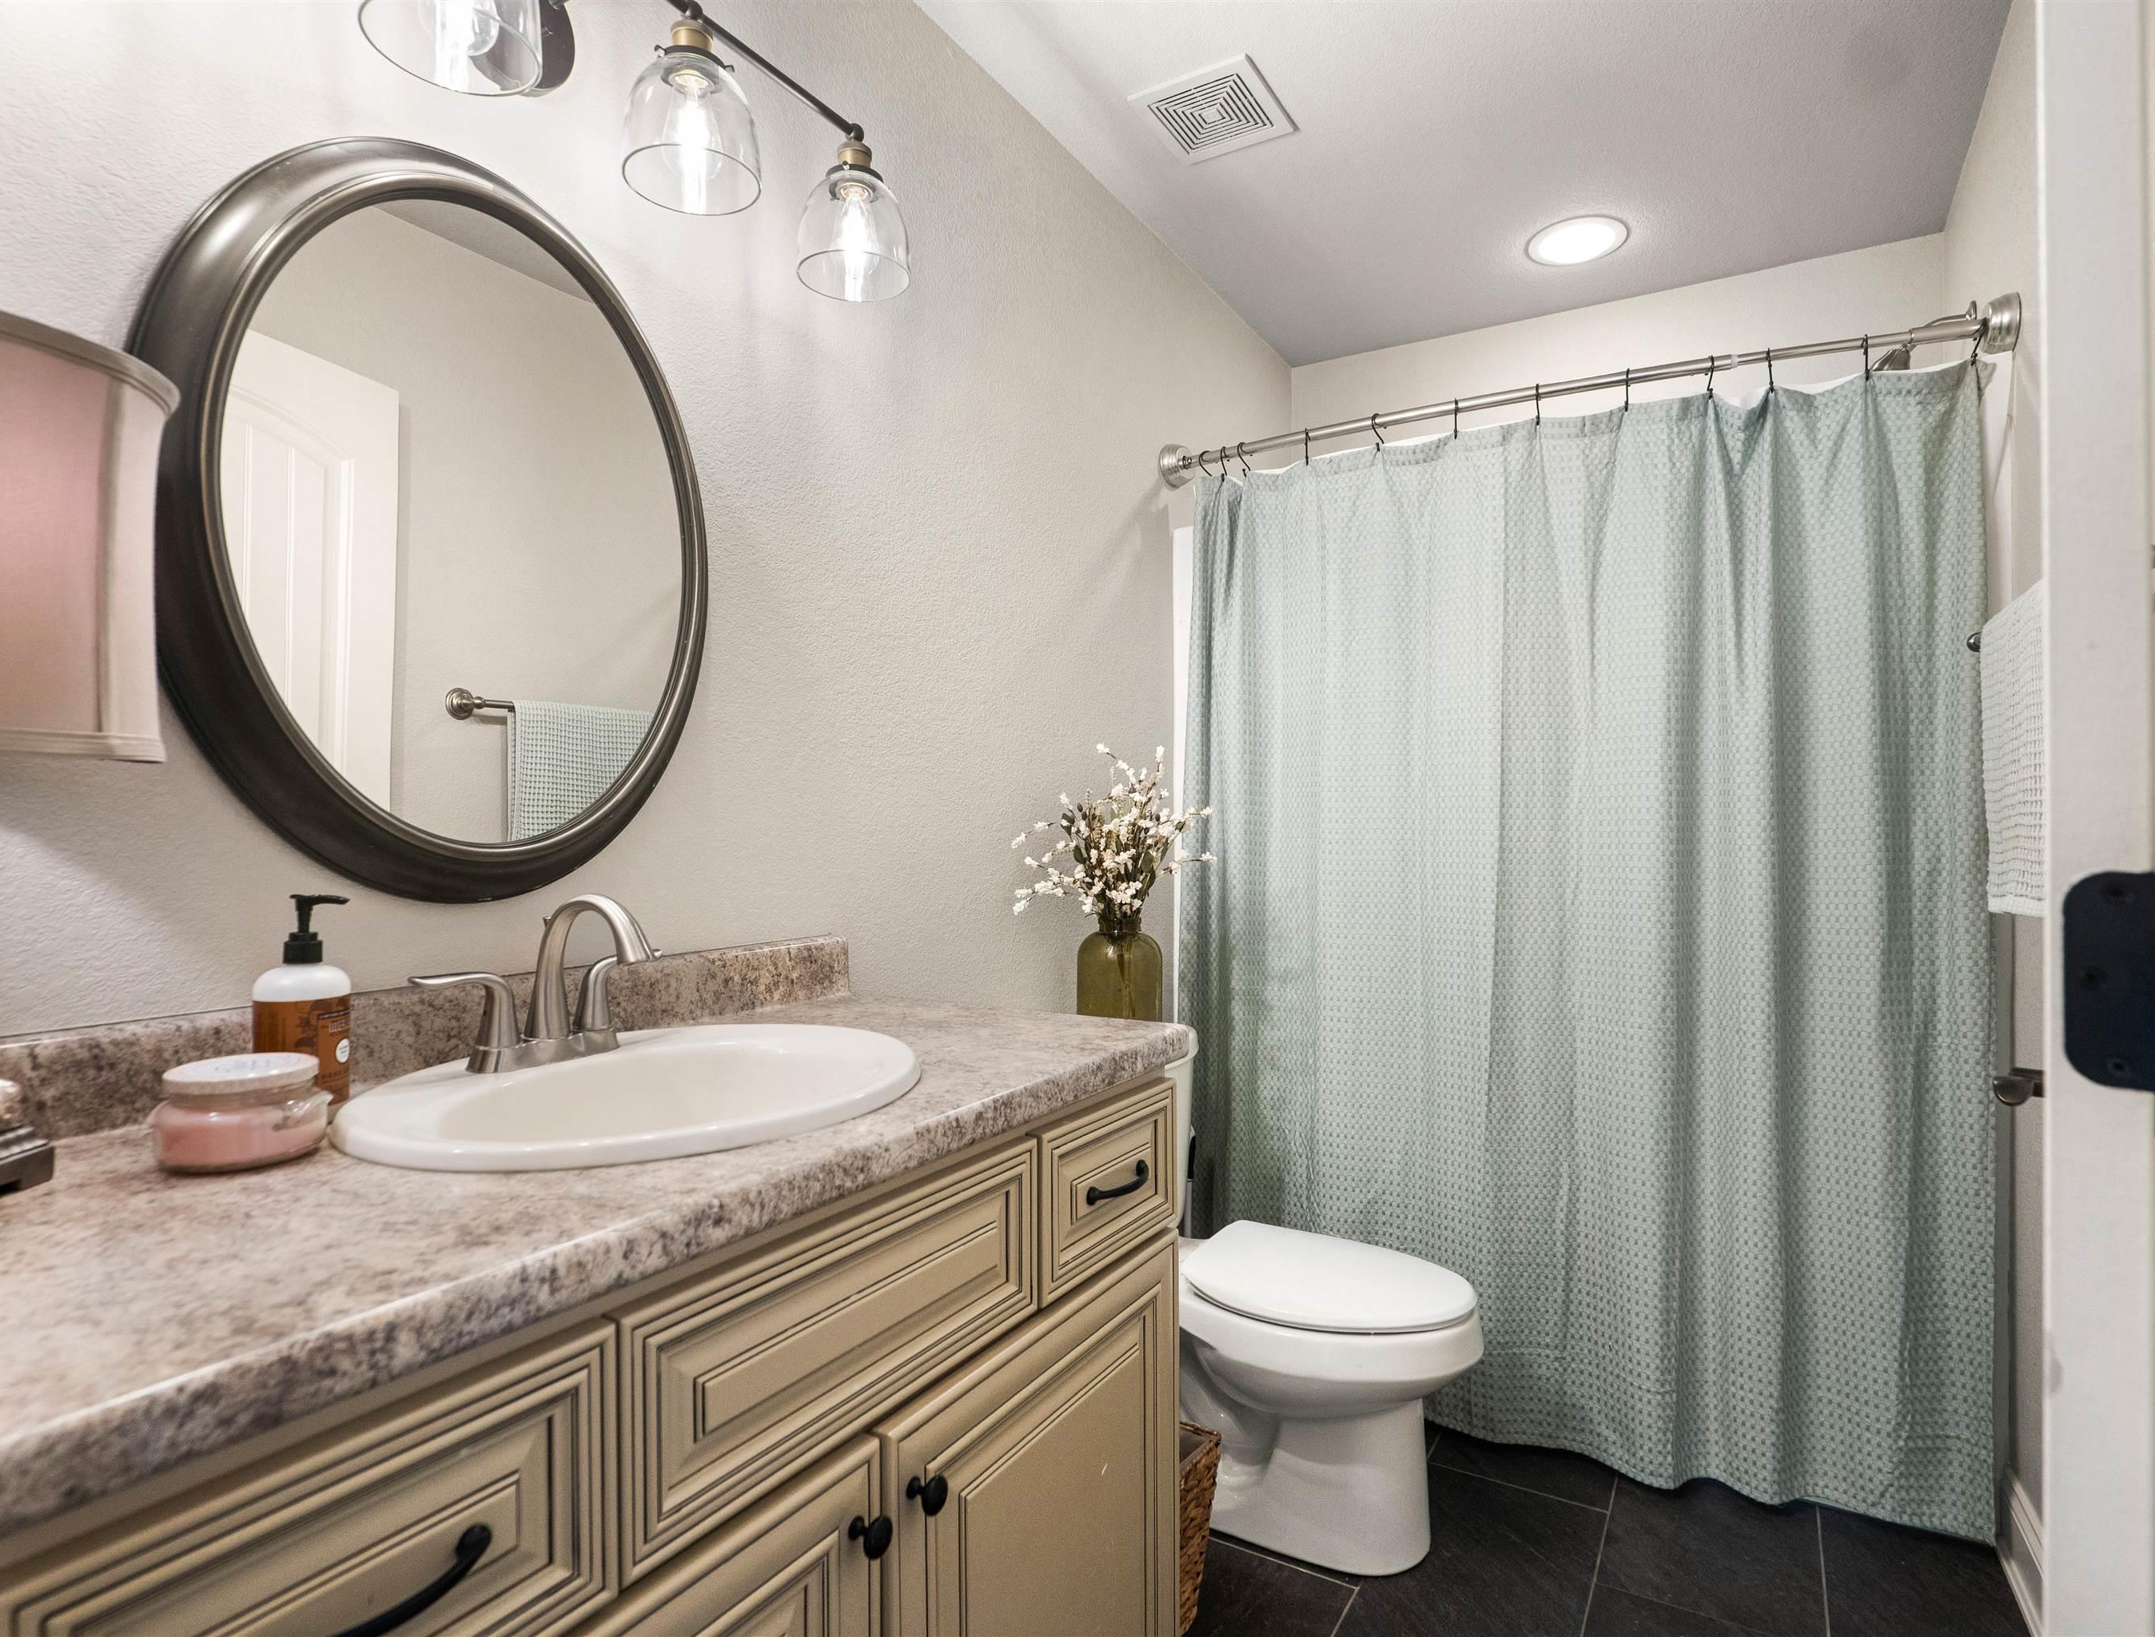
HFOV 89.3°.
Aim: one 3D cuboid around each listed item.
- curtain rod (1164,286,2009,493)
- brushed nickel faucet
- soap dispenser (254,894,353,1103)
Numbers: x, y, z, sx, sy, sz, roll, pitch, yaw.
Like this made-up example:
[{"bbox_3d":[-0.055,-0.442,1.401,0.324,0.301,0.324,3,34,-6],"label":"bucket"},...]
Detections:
[{"bbox_3d":[0.893,-0.828,2.215,1.570,0.095,0.110,0,0,30],"label":"curtain rod"},{"bbox_3d":[-0.522,0.170,1.158,0.180,0.178,0.280,0,0,32],"label":"brushed nickel faucet"},{"bbox_3d":[-0.709,0.168,1.015,0.080,0.197,0.070,0,0,-20],"label":"soap dispenser"}]

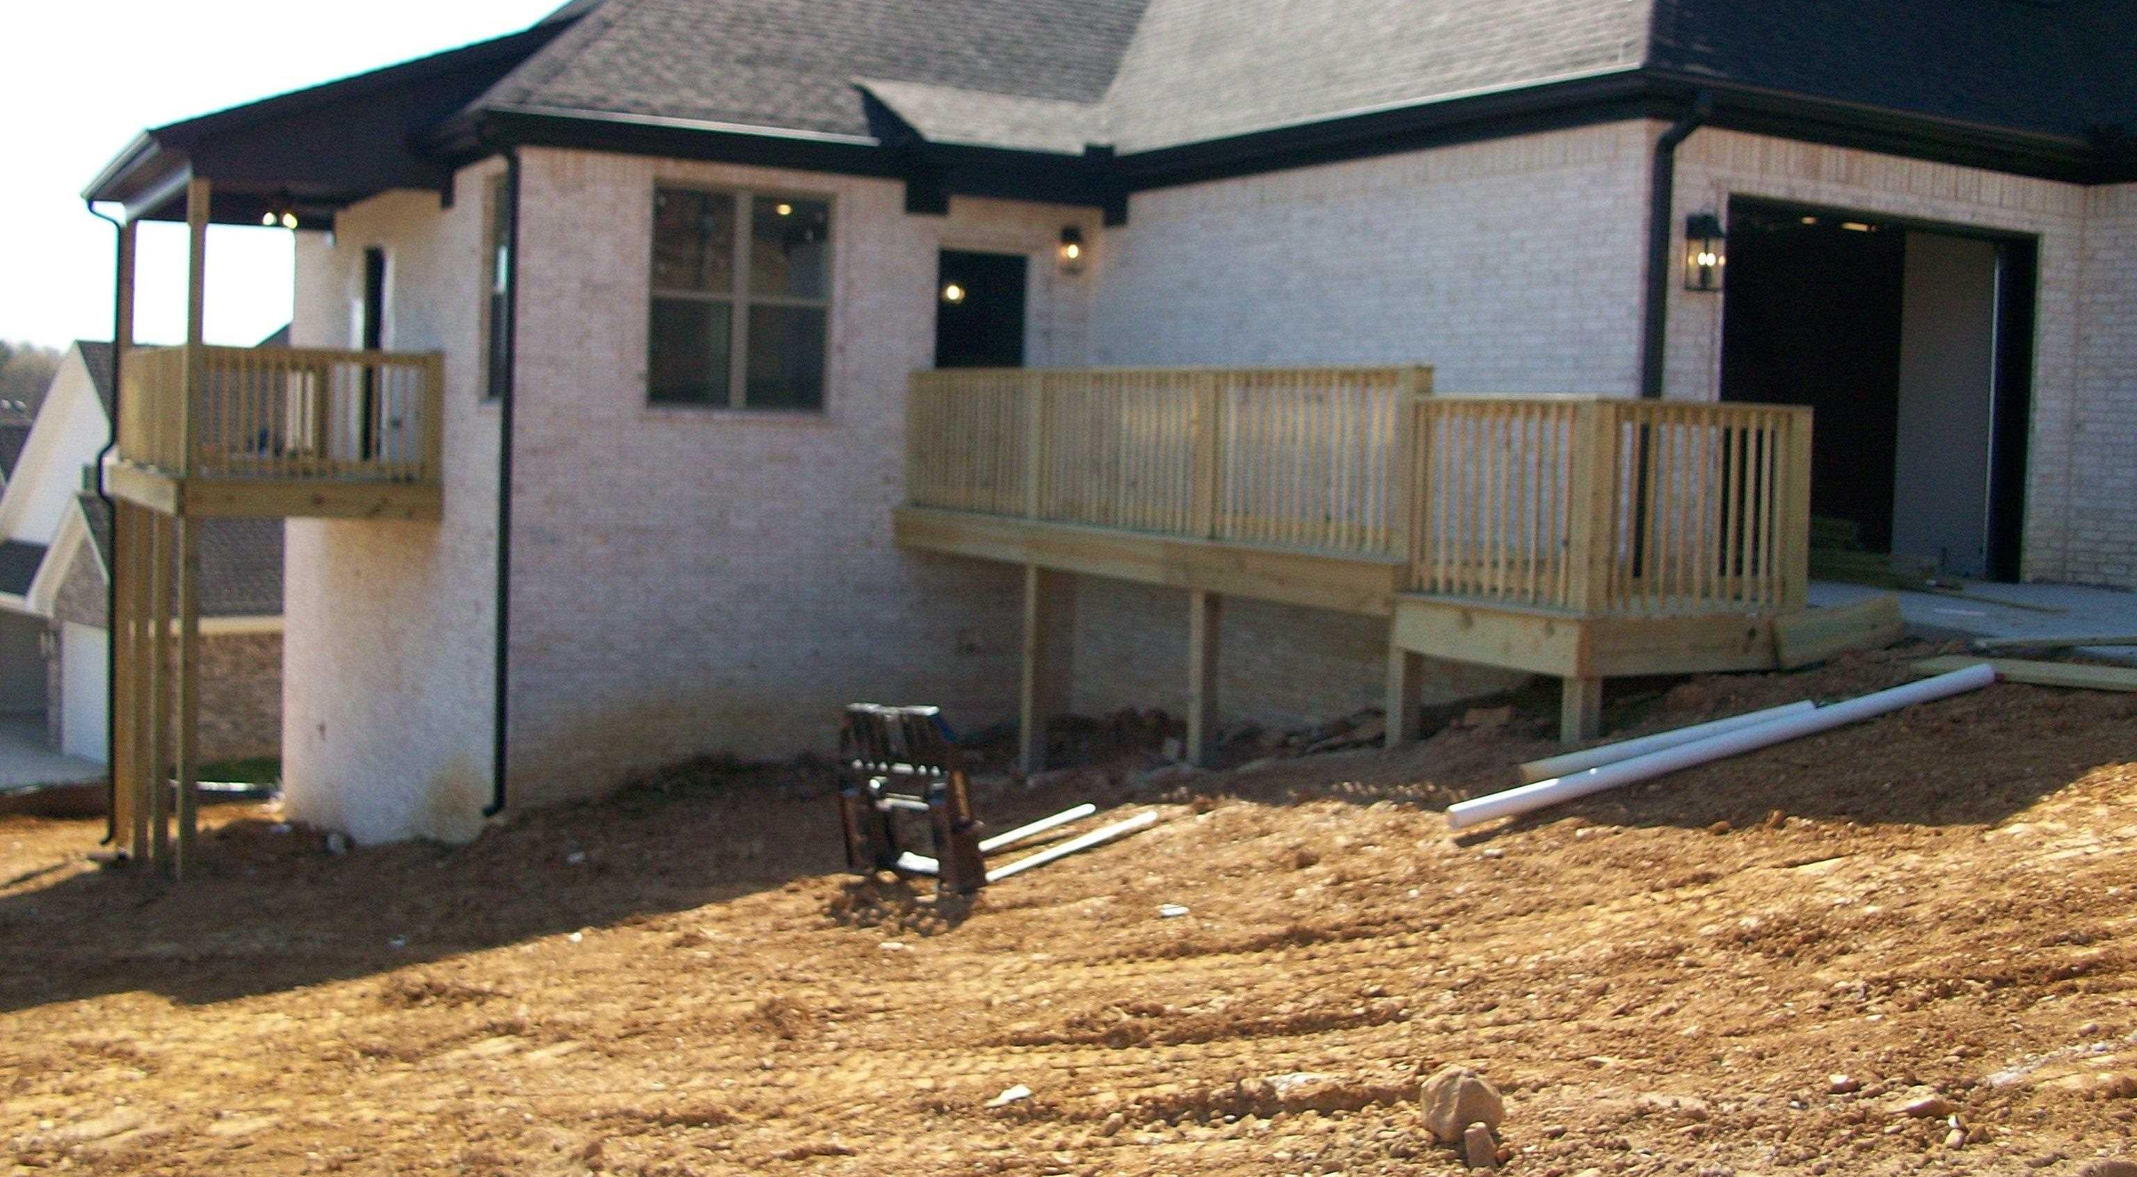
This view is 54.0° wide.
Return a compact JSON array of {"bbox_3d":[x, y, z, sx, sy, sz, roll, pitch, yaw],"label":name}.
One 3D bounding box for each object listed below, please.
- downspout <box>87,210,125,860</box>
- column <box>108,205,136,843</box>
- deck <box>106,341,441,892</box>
[{"bbox_3d":[-9.518,-0.554,20.619,0.379,6.353,0.110,-1,5,-31],"label":"downspout"},{"bbox_3d":[-9.316,-0.474,20.753,0.141,6.181,0.147,-1,5,-31],"label":"column"},{"bbox_3d":[-7.436,0.202,19.337,2.118,4.786,5.067,-1,5,-31],"label":"deck"}]

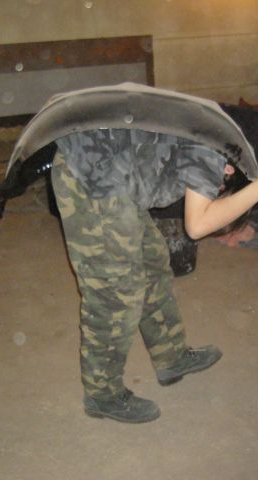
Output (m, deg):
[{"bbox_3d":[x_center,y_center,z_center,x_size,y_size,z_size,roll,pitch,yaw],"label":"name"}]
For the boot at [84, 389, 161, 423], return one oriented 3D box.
[{"bbox_3d":[-0.028,0.593,2.450,0.285,0.125,0.110,0,18,12],"label":"boot"}]

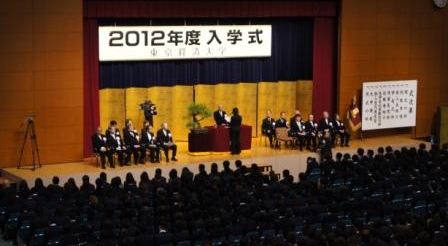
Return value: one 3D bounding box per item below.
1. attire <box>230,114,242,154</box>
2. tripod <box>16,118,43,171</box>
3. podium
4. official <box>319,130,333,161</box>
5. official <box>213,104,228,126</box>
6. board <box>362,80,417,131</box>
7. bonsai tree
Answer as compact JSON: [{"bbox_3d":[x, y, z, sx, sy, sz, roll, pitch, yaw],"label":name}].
[{"bbox_3d":[0.410,0.370,35.876,0.450,1.440,0.350,-4,9,-31],"label":"attire"},{"bbox_3d":[-6.111,0.643,32.526,0.730,1.620,0.650,-4,9,-31],"label":"tripod"},{"bbox_3d":[-0.175,0.549,36.699,2.250,0.860,0.750,-4,9,-31],"label":"podium"},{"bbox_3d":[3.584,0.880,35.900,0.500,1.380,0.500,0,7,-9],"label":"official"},{"bbox_3d":[-0.076,0.116,37.171,0.550,1.620,0.420,-4,9,-31],"label":"official"},{"bbox_3d":[6.505,-0.717,39.868,2.720,1.830,0.080,-4,9,-31],"label":"board"},{"bbox_3d":[-0.910,-0.232,36.400,0.900,0.950,0.750,-4,9,-31],"label":"bonsai tree"}]

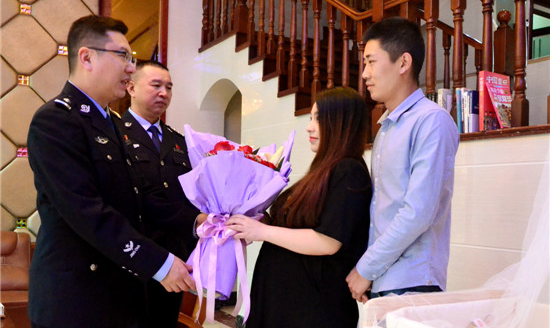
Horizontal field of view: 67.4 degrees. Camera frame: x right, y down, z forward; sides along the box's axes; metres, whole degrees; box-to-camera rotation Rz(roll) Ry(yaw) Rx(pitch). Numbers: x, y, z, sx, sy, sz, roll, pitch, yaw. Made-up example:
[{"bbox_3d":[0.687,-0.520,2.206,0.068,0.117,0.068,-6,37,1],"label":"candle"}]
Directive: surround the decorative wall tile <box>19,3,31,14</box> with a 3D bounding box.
[{"bbox_3d":[-2.127,-1.320,3.522,0.088,0.088,0.015,1,-1,-34],"label":"decorative wall tile"}]

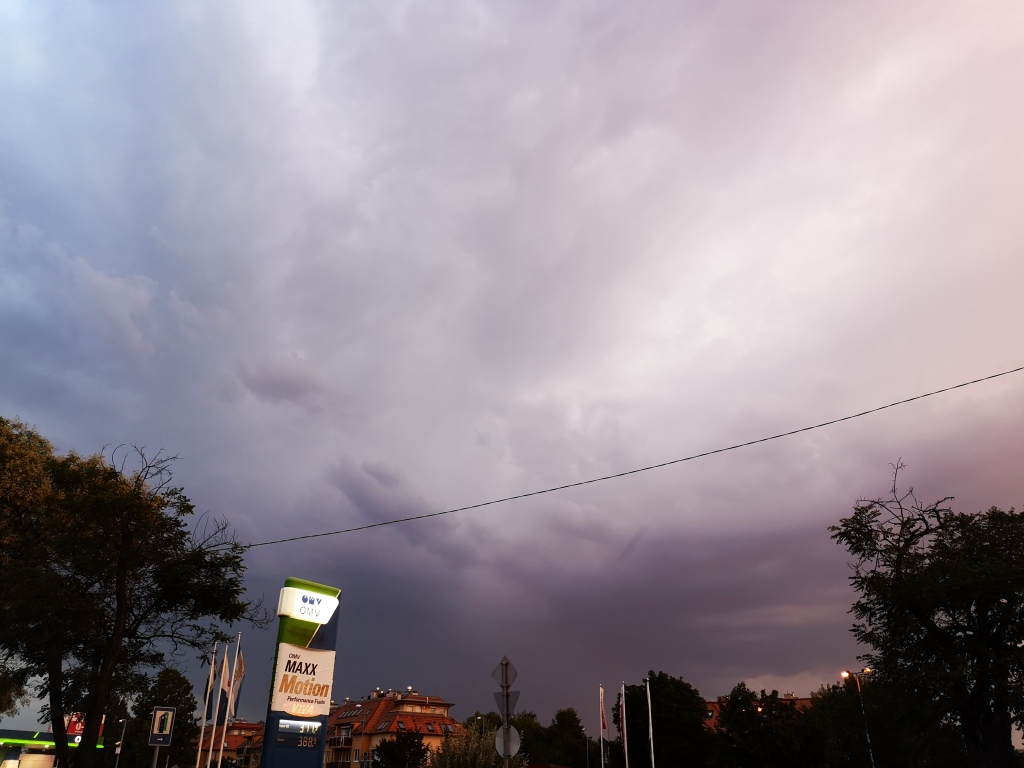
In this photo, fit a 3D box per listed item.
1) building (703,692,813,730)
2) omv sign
[{"bbox_3d":[34.465,50.065,109.329,23.000,12.586,13.000,-9,-28,18],"label":"building"},{"bbox_3d":[-5.597,6.160,21.970,0.363,0.770,1.848,-17,-32,30],"label":"omv sign"}]

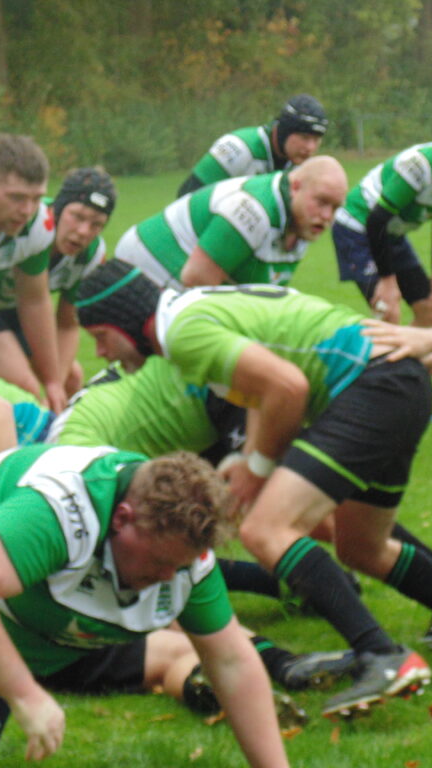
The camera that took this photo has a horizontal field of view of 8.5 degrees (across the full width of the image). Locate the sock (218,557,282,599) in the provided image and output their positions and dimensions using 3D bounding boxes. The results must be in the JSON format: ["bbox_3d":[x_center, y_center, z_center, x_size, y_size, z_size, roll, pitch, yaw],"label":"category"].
[{"bbox_3d":[0.057,0.514,7.700,0.320,0.110,0.100,7,1,6],"label":"sock"}]

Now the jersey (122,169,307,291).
[{"bbox_3d":[-0.025,-0.455,8.600,0.470,0.330,0.580,-8,-21,-49],"label":"jersey"}]

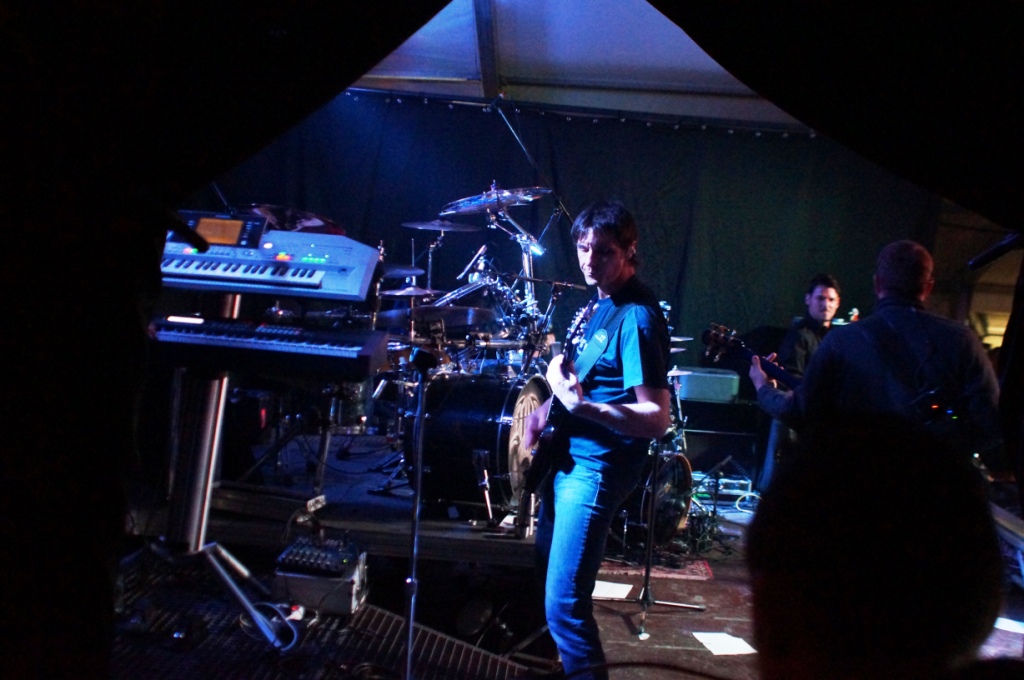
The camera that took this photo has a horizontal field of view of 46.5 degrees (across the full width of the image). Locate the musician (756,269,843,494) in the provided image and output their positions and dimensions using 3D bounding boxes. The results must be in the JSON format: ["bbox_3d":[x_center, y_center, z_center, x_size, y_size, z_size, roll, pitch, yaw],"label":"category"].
[{"bbox_3d":[1.550,0.510,6.100,0.600,1.700,0.450,3,2,-12],"label":"musician"}]

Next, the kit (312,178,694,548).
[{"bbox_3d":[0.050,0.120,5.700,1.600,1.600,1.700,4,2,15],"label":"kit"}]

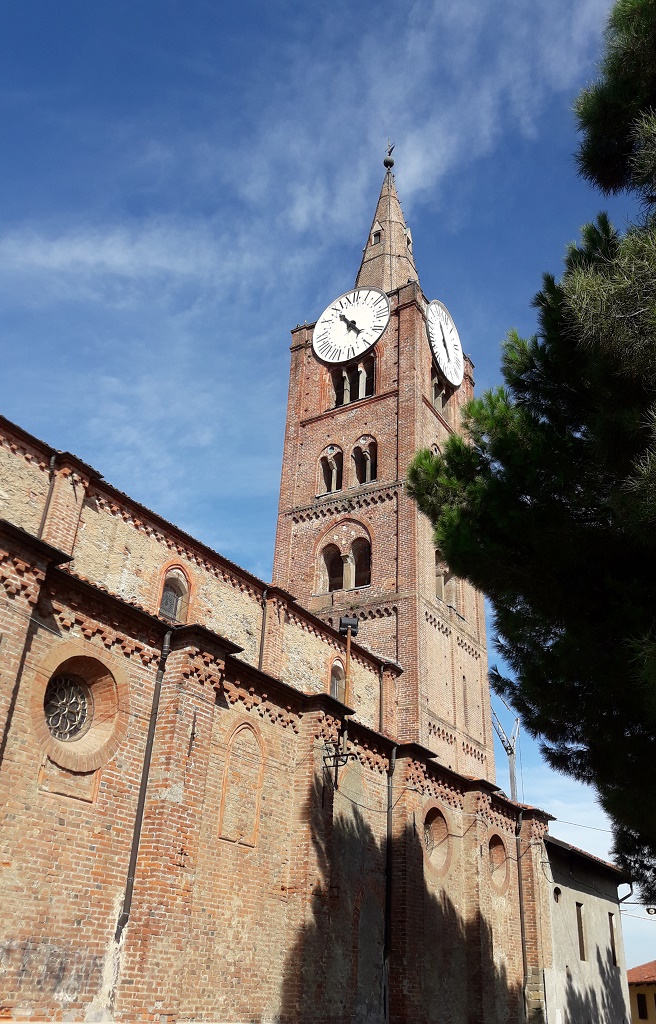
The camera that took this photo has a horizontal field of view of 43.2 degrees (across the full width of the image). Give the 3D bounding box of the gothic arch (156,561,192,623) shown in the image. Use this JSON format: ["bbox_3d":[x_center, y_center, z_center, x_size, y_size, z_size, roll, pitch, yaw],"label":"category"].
[{"bbox_3d":[-4.058,2.216,21.848,0.270,1.750,1.140,-15,-34,29],"label":"gothic arch"}]

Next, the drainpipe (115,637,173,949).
[{"bbox_3d":[-2.851,4.210,13.225,0.220,4.700,0.130,-15,-34,29],"label":"drainpipe"}]

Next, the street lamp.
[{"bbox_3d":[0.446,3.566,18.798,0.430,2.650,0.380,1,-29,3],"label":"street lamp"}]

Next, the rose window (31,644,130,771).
[{"bbox_3d":[-3.849,2.987,12.651,0.380,1.950,1.950,-15,-34,29],"label":"rose window"}]

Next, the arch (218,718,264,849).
[{"bbox_3d":[-1.561,5.015,15.496,0.160,2.220,1.150,-15,-34,29],"label":"arch"}]

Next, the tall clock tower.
[{"bbox_3d":[2.815,-2.079,40.996,7.300,47.000,7.300,-15,-34,29],"label":"tall clock tower"}]

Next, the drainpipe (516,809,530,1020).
[{"bbox_3d":[6.064,12.321,25.523,0.200,5.800,0.130,-15,-34,29],"label":"drainpipe"}]

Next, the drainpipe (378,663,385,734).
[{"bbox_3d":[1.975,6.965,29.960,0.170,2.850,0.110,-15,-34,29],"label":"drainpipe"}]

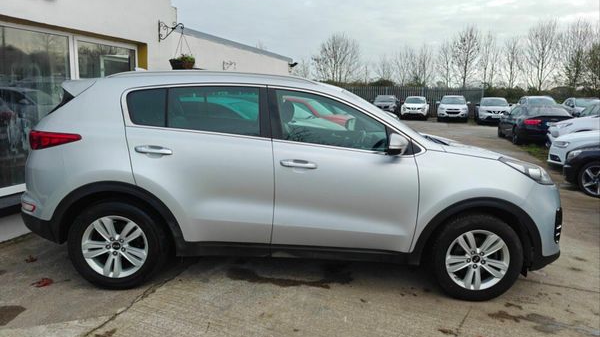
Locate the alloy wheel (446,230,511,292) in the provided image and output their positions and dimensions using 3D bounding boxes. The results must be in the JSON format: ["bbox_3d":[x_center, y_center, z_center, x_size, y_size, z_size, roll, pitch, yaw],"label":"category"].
[{"bbox_3d":[1.320,0.666,3.167,0.470,0.470,0.180,2,11,-1],"label":"alloy wheel"}]

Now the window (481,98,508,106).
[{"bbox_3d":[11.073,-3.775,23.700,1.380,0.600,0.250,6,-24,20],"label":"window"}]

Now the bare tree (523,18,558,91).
[{"bbox_3d":[24.922,-10.043,42.683,3.410,10.000,3.410,6,11,16],"label":"bare tree"}]

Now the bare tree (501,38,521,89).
[{"bbox_3d":[22.911,-9.720,44.809,2.100,8.440,2.100,6,11,16],"label":"bare tree"}]

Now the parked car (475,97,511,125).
[{"bbox_3d":[12.292,-3.705,26.500,1.820,1.600,4.380,6,11,19],"label":"parked car"}]

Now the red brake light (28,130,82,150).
[{"bbox_3d":[-1.794,-0.203,3.040,0.460,0.150,0.280,2,10,-1],"label":"red brake light"}]

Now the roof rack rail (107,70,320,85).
[{"bbox_3d":[-0.649,-0.682,3.103,1.590,0.085,0.060,2,11,-1],"label":"roof rack rail"}]

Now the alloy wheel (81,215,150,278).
[{"bbox_3d":[-1.348,0.564,3.121,0.470,0.470,0.180,2,11,-1],"label":"alloy wheel"}]

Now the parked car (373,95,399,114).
[{"bbox_3d":[6.392,-4.647,30.930,1.830,1.620,4.400,5,11,16],"label":"parked car"}]

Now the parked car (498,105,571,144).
[{"bbox_3d":[8.719,-1.673,15.366,1.850,1.400,4.700,5,11,15],"label":"parked car"}]

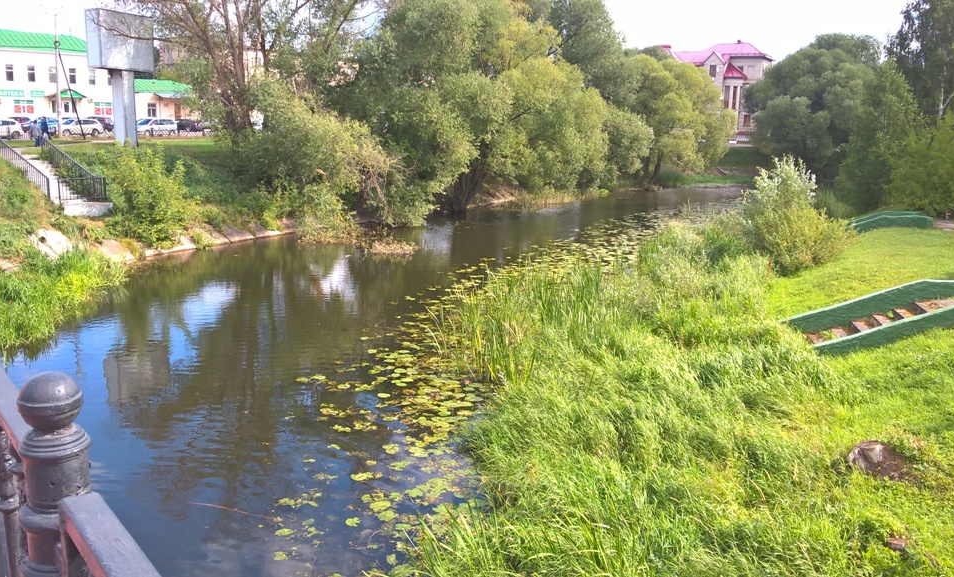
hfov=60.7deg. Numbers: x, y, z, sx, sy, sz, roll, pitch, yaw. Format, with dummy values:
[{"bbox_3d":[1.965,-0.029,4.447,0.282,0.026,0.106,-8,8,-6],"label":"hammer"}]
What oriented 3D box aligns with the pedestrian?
[{"bbox_3d":[-27.708,-9.726,51.200,0.520,1.680,0.380,-5,14,-30],"label":"pedestrian"}]

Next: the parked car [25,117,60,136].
[{"bbox_3d":[-41.473,-15.465,77.840,4.200,1.580,1.780,-5,13,-27],"label":"parked car"}]

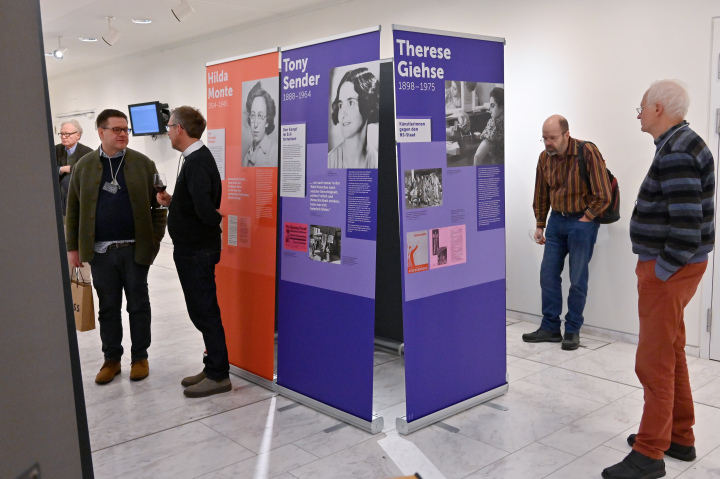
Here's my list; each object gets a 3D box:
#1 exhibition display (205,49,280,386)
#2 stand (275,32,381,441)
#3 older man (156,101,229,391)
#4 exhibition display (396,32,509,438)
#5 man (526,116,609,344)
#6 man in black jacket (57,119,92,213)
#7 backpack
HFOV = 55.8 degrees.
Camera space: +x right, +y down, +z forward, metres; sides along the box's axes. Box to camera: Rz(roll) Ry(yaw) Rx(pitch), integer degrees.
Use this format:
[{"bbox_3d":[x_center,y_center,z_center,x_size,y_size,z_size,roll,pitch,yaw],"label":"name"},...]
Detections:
[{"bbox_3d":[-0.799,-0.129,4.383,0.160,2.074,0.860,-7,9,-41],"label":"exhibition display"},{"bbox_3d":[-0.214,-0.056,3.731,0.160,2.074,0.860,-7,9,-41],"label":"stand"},{"bbox_3d":[-0.982,0.079,4.115,0.470,1.730,0.500,-2,7,-10],"label":"older man"},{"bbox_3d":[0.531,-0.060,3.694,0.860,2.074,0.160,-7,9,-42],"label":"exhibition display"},{"bbox_3d":[1.518,-0.054,5.042,0.500,1.710,0.550,-7,10,-43],"label":"man"},{"bbox_3d":[-2.679,-0.234,6.510,0.520,1.807,0.380,0,7,6],"label":"man in black jacket"},{"bbox_3d":[1.785,-0.402,5.150,0.310,0.480,0.220,7,27,46],"label":"backpack"}]

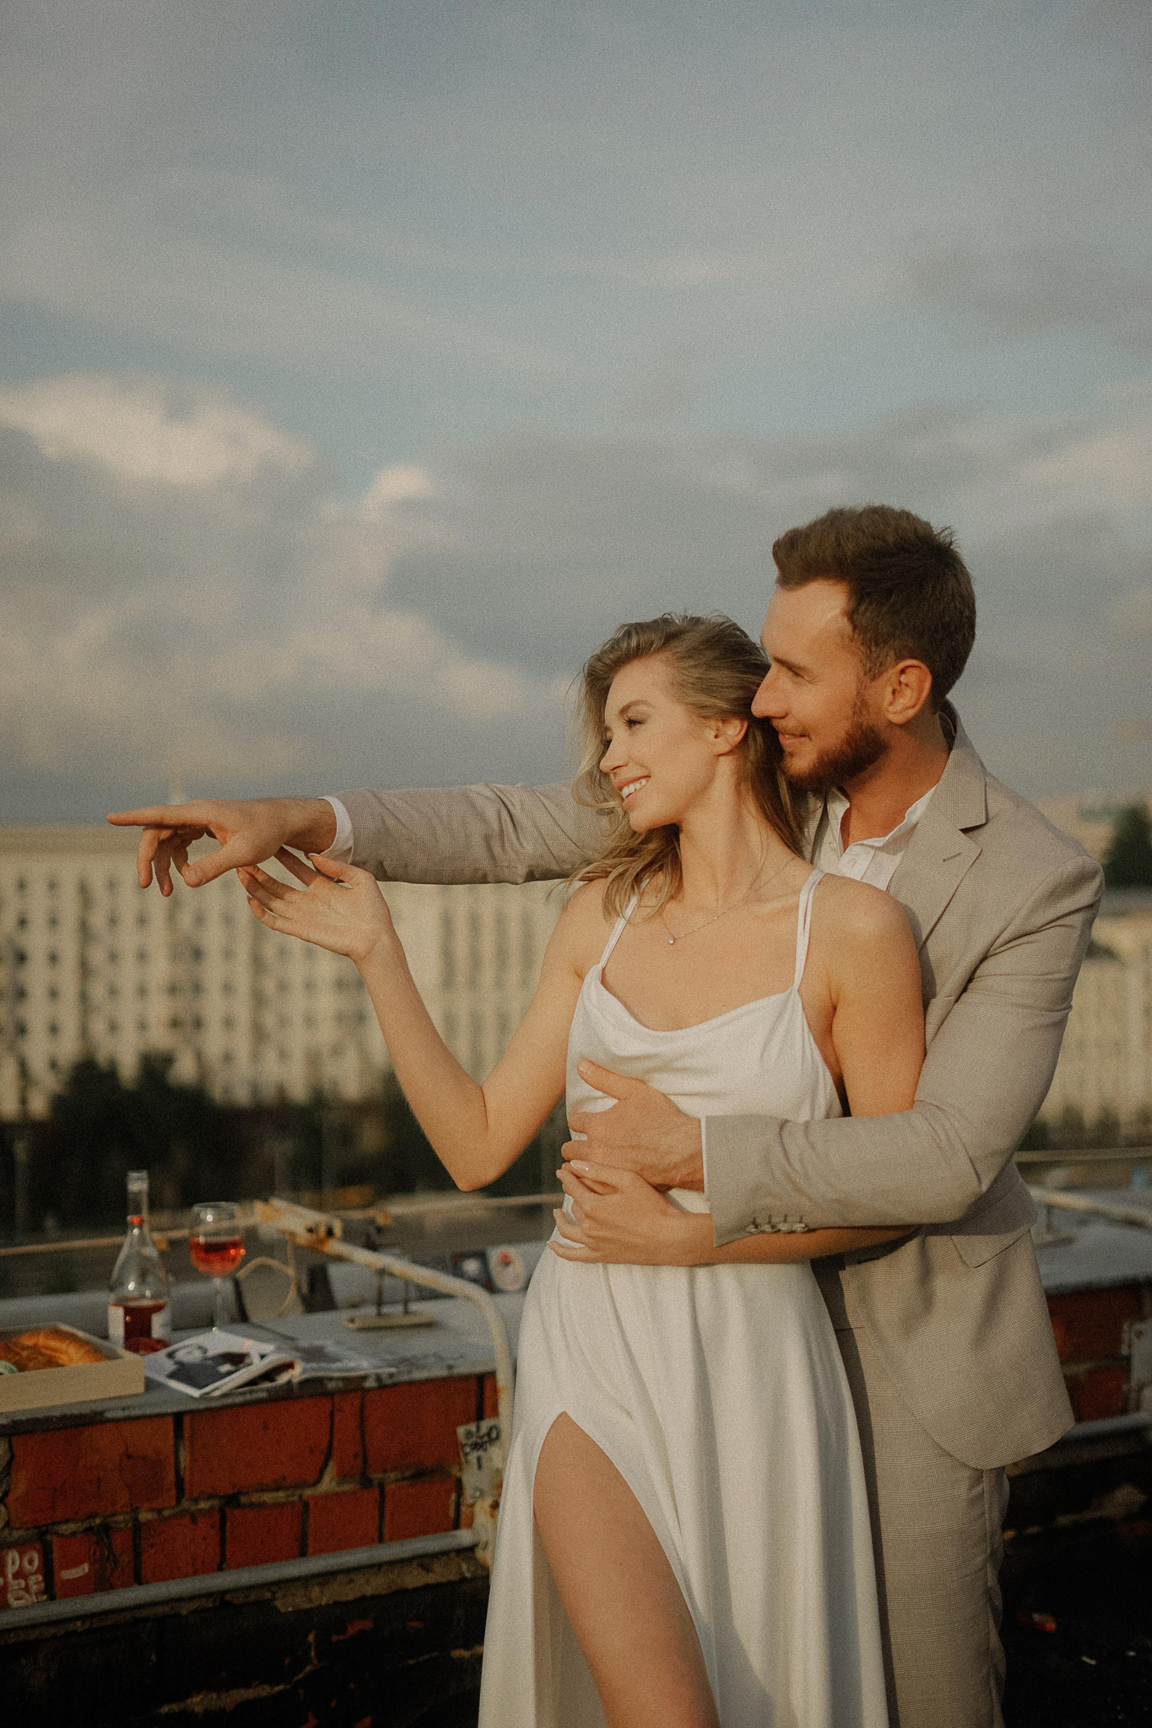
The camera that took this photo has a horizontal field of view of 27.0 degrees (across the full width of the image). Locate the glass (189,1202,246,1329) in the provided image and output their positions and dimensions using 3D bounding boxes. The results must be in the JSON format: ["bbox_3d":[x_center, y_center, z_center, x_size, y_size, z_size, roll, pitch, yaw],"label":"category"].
[{"bbox_3d":[-0.586,0.660,3.920,0.090,0.217,0.090,0,0,0],"label":"glass"}]

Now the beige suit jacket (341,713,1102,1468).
[{"bbox_3d":[0.173,0.215,2.460,0.650,0.760,0.600,0,0,38],"label":"beige suit jacket"}]

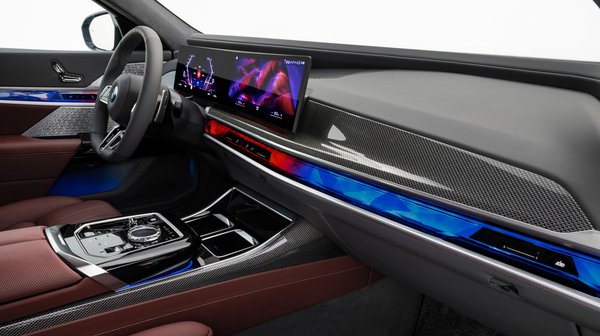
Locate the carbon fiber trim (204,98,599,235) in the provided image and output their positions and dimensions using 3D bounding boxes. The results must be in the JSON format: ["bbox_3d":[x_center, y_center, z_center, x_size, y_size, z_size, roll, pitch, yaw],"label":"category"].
[{"bbox_3d":[0.069,-0.077,0.829,0.135,0.090,0.890,-12,21,-35],"label":"carbon fiber trim"}]

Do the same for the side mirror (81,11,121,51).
[{"bbox_3d":[-0.700,-0.499,1.645,0.145,0.155,0.235,-15,23,-41],"label":"side mirror"}]

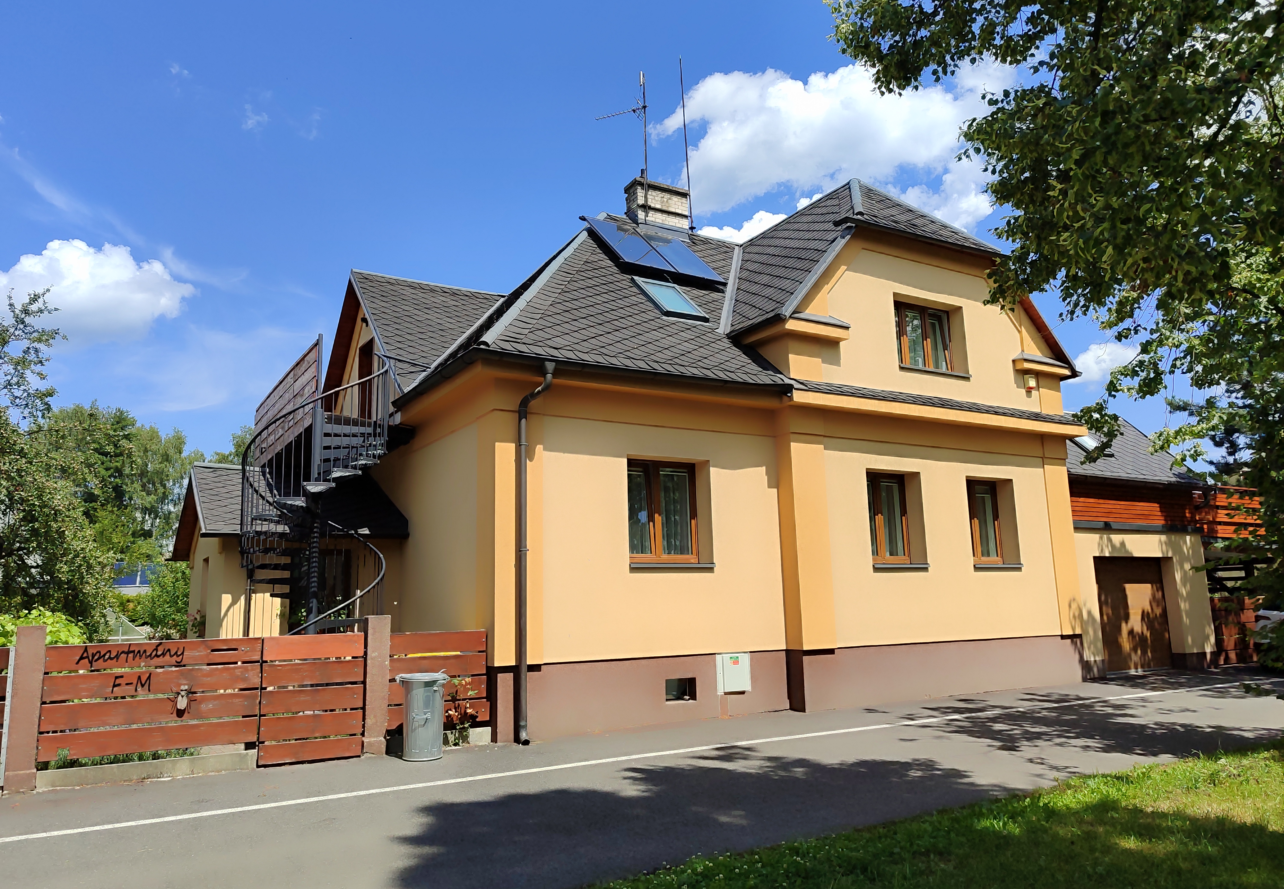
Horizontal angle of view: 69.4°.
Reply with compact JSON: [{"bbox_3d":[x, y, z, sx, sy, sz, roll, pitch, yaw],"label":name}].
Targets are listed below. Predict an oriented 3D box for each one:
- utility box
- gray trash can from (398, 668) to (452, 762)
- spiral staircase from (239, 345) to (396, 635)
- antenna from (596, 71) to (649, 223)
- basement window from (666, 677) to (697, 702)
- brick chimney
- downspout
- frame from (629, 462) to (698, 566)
[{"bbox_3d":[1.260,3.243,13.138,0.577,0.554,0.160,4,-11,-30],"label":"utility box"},{"bbox_3d":[-2.449,3.042,10.401,0.550,0.906,0.530,-1,-10,0],"label":"gray trash can"},{"bbox_3d":[-4.899,1.194,13.817,2.200,5.700,2.200,4,-11,-30],"label":"spiral staircase"},{"bbox_3d":[-0.363,-5.665,17.949,1.164,3.124,0.380,-6,-11,25],"label":"antenna"},{"bbox_3d":[0.506,3.382,12.733,0.493,0.320,0.140,4,-11,-30],"label":"basement window"},{"bbox_3d":[0.307,-4.562,18.078,1.190,0.960,0.520,4,-11,-30],"label":"brick chimney"},{"bbox_3d":[-1.315,1.270,11.626,0.370,4.760,0.340,4,-11,-30],"label":"downspout"},{"bbox_3d":[0.217,0.975,13.335,1.360,1.460,0.100,4,-11,-30],"label":"frame"}]

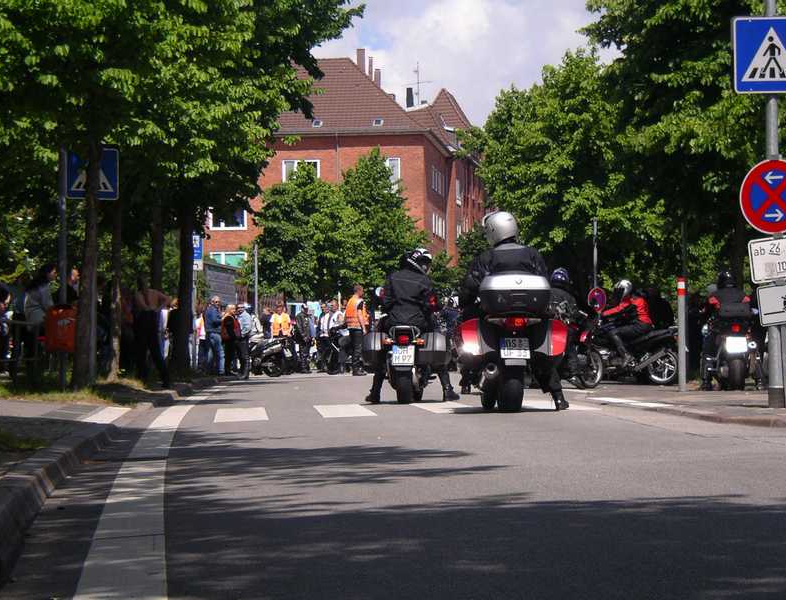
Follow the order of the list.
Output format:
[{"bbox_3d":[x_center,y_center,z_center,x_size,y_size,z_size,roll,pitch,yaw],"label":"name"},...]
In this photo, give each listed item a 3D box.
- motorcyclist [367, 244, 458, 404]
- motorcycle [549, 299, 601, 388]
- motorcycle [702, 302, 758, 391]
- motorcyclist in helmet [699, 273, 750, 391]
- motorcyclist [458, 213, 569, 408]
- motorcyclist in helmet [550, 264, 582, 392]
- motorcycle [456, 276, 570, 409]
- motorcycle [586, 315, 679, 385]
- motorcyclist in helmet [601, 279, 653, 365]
[{"bbox_3d":[0.205,0.262,25.100,0.920,1.600,0.850,-1,-1,5],"label":"motorcyclist"},{"bbox_3d":[2.530,0.620,33.300,0.800,1.200,2.100,-1,-1,23],"label":"motorcycle"},{"bbox_3d":[4.400,0.600,31.600,0.800,1.150,2.100,-1,-1,0],"label":"motorcycle"},{"bbox_3d":[4.360,0.390,31.200,0.740,1.550,0.820,-1,-1,0],"label":"motorcyclist in helmet"},{"bbox_3d":[1.070,0.096,21.400,0.880,1.760,0.850,-1,-1,-3],"label":"motorcyclist"},{"bbox_3d":[2.360,0.385,33.000,0.720,1.640,0.820,-1,-1,23],"label":"motorcyclist in helmet"},{"bbox_3d":[1.000,0.360,21.500,0.950,1.290,2.270,-1,-1,-3],"label":"motorcycle"},{"bbox_3d":[3.240,0.670,34.400,2.080,1.100,0.780,0,-1,-18],"label":"motorcycle"},{"bbox_3d":[3.400,0.360,34.400,0.820,1.320,0.620,0,-1,-18],"label":"motorcyclist in helmet"}]

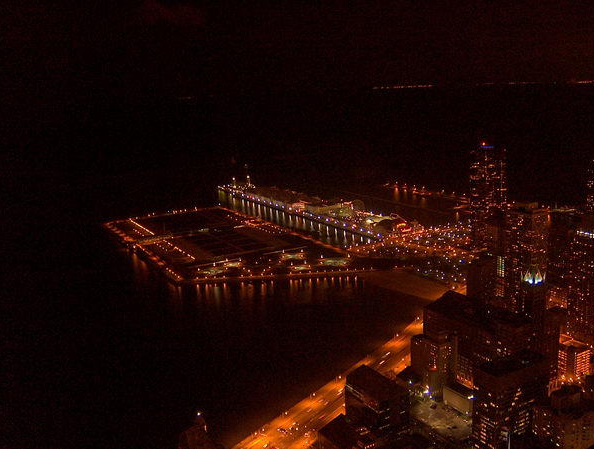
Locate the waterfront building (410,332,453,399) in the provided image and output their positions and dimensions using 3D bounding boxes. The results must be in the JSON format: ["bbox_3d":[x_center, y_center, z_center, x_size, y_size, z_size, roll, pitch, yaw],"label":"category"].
[{"bbox_3d":[142.180,141.930,668.510,34.000,50.000,35.000,-11,15,-35],"label":"waterfront building"}]

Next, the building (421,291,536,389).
[{"bbox_3d":[198.150,126.700,703.580,62.000,60.000,132.000,-9,14,-28],"label":"building"}]

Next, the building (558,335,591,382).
[{"bbox_3d":[282.490,141.040,656.440,26.000,44.000,19.000,-9,14,-28],"label":"building"}]

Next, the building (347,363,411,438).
[{"bbox_3d":[71.810,166.890,583.980,33.000,43.000,59.000,-9,14,-27],"label":"building"}]

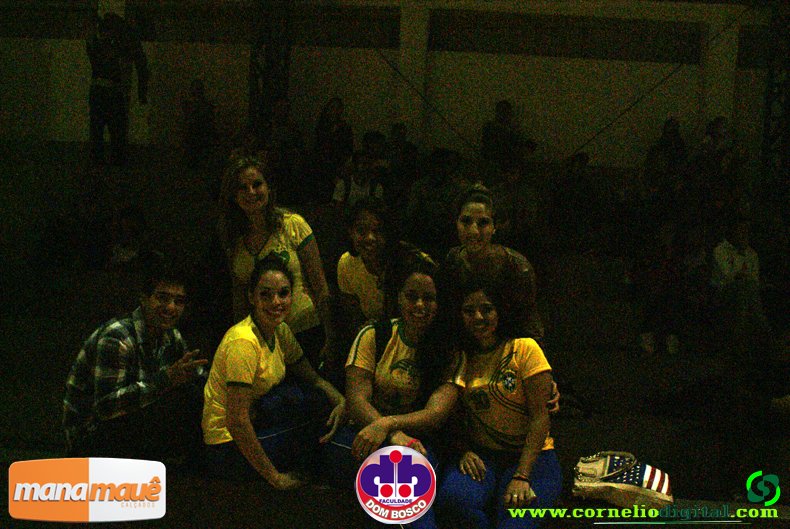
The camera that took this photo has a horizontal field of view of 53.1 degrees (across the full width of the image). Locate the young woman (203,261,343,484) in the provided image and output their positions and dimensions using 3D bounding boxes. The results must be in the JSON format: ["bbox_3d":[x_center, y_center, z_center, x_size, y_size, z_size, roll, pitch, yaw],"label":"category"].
[{"bbox_3d":[-0.440,0.385,2.850,0.500,0.840,0.620,2,2,-41],"label":"young woman"}]

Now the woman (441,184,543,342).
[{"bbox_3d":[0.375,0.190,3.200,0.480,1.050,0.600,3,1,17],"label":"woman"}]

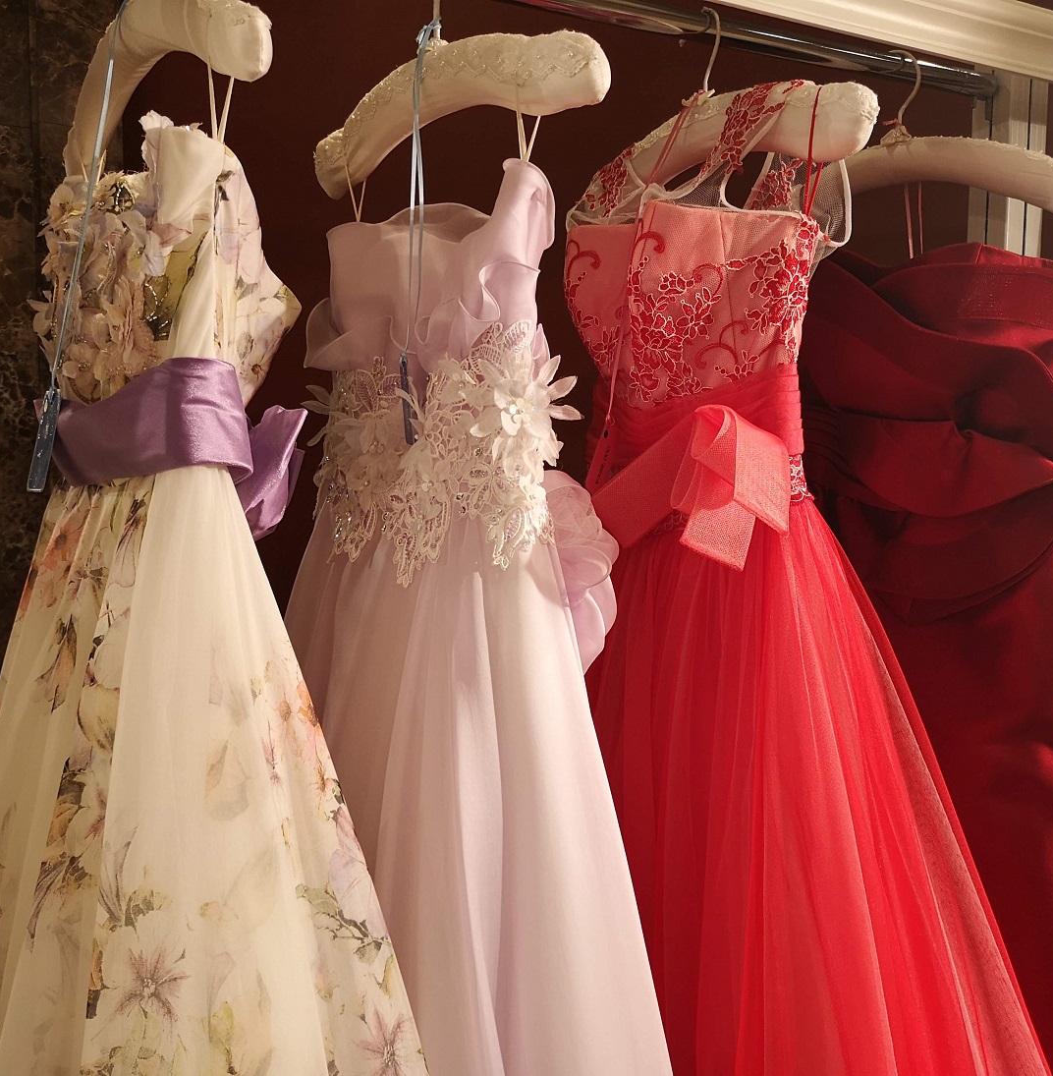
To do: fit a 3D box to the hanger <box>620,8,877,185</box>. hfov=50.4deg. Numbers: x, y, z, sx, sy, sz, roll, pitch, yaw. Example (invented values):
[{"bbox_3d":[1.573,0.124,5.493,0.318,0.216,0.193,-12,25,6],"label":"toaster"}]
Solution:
[{"bbox_3d":[0.162,-0.392,1.010,0.062,0.165,0.400,-2,6,-27],"label":"hanger"}]

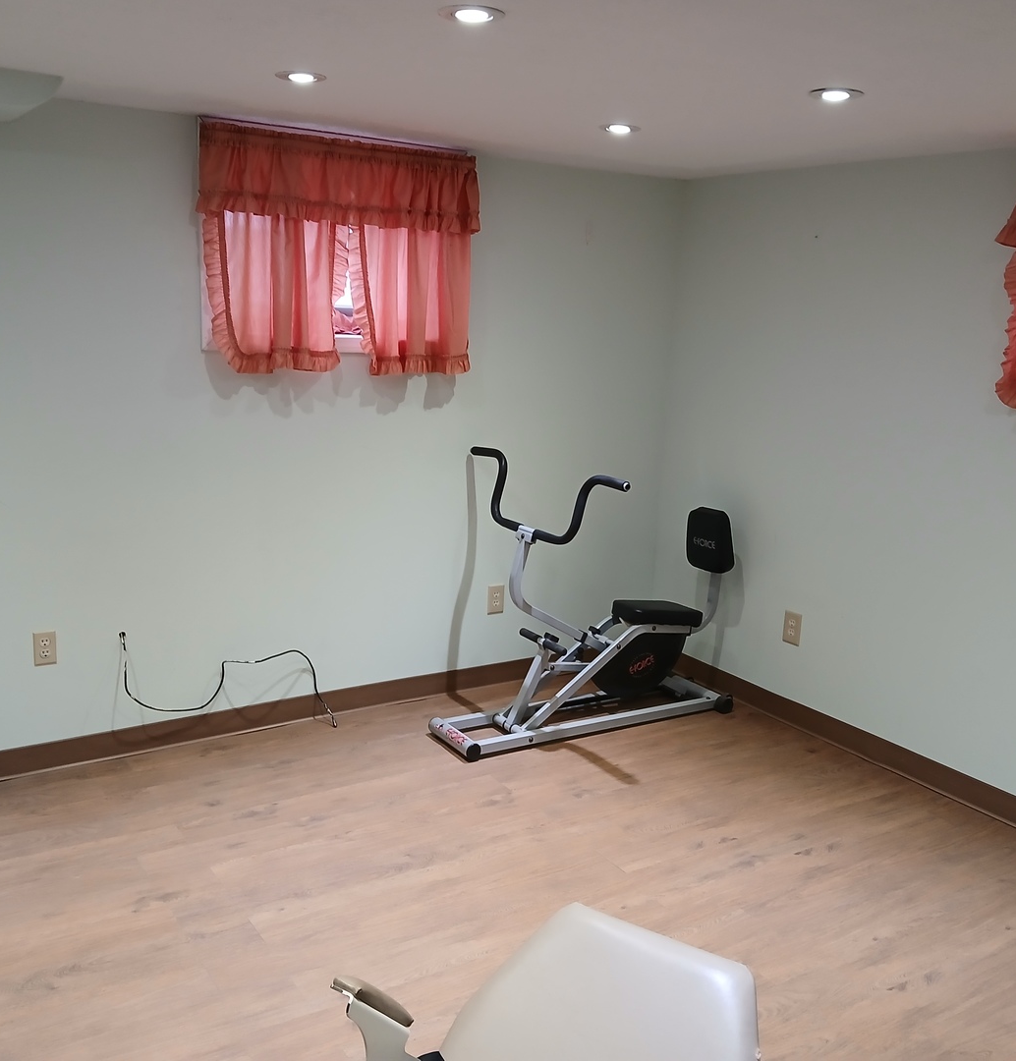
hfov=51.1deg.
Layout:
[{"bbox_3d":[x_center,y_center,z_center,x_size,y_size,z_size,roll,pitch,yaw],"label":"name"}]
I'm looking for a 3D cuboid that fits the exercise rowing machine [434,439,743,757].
[{"bbox_3d":[0.338,0.240,4.133,1.280,1.040,0.870,-5,14,-30],"label":"exercise rowing machine"}]

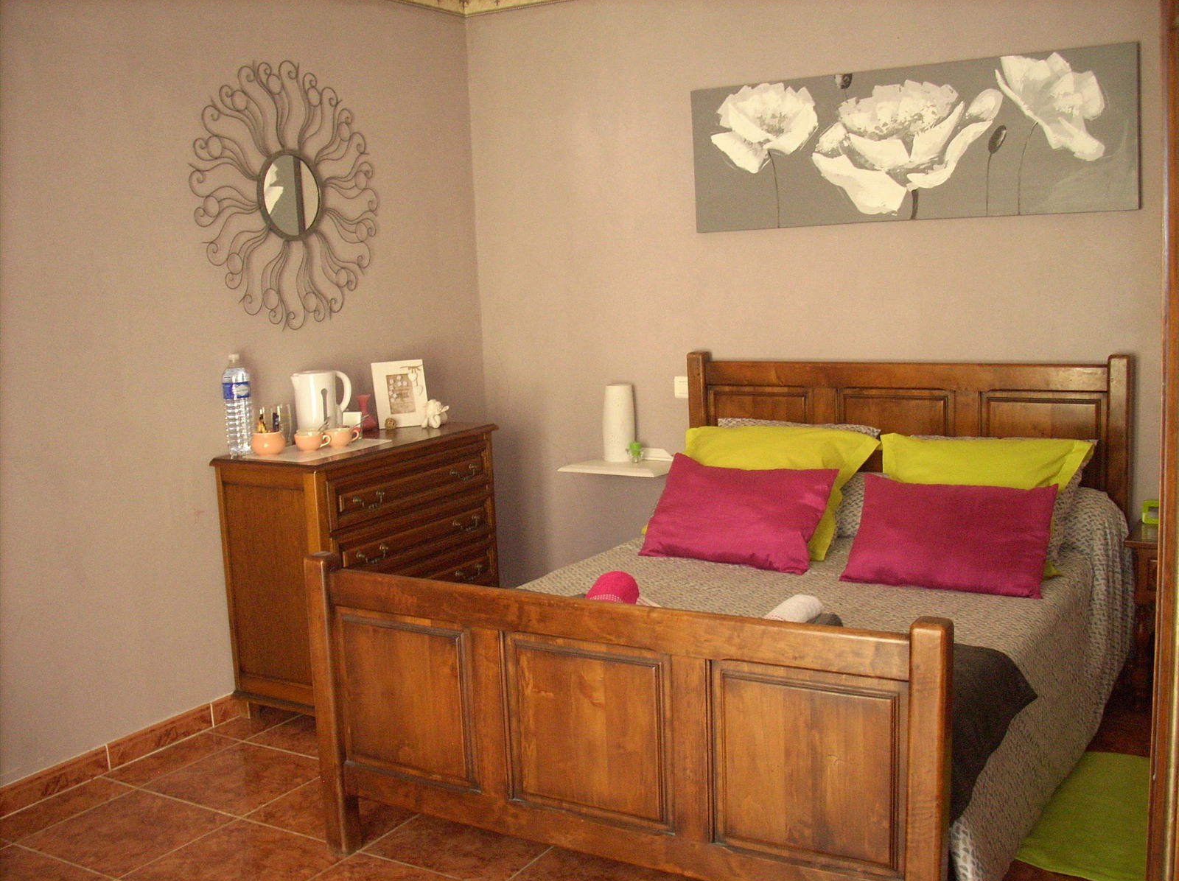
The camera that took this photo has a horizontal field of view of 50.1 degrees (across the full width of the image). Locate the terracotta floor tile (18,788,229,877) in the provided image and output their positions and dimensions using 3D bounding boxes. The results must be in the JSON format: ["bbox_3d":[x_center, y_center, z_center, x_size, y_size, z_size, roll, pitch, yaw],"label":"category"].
[{"bbox_3d":[-1.213,1.032,3.315,0.400,0.010,0.400,3,9,31],"label":"terracotta floor tile"}]

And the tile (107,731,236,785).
[{"bbox_3d":[-1.254,0.967,3.799,0.165,0.010,0.400,3,9,31],"label":"tile"}]

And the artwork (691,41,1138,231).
[{"bbox_3d":[1.026,-0.982,4.203,1.500,0.500,0.030,3,9,31],"label":"artwork"}]

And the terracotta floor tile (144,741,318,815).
[{"bbox_3d":[-1.009,0.979,3.647,0.400,0.010,0.400,3,9,31],"label":"terracotta floor tile"}]

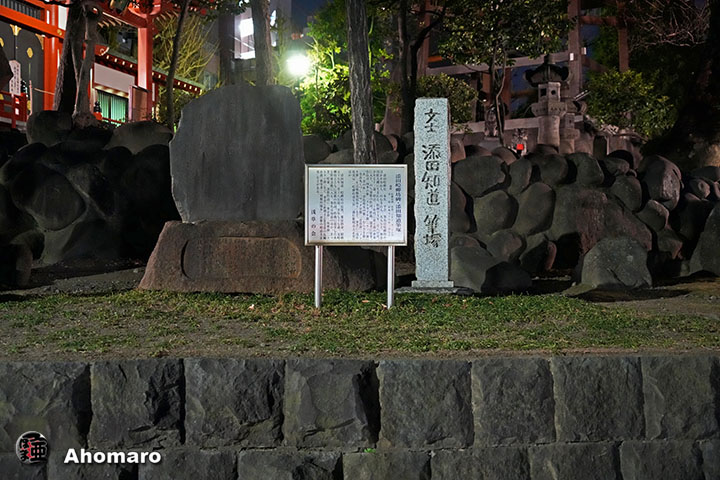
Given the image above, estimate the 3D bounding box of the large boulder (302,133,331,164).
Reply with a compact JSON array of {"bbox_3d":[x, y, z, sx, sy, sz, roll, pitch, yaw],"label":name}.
[{"bbox_3d":[-0.588,-1.121,10.900,0.468,0.372,0.450,0,0,0],"label":"large boulder"}]

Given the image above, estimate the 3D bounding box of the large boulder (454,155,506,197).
[{"bbox_3d":[1.452,-0.777,10.600,0.626,0.506,0.500,0,0,0],"label":"large boulder"}]

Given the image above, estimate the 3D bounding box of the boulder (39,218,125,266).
[{"bbox_3d":[-3.469,0.019,11.000,1.000,0.575,0.700,0,0,0],"label":"boulder"}]

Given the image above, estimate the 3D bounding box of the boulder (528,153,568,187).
[{"bbox_3d":[2.314,-0.865,10.800,0.491,0.417,0.450,0,0,0],"label":"boulder"}]

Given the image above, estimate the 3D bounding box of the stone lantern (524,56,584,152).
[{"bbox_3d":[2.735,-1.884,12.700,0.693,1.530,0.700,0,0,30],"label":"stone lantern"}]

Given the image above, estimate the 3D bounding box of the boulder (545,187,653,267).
[{"bbox_3d":[2.761,-0.155,10.100,1.194,0.964,0.850,0,0,0],"label":"boulder"}]

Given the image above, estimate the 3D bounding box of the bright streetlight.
[{"bbox_3d":[-1.328,-3.768,19.000,0.518,0.561,0.450,0,0,0],"label":"bright streetlight"}]

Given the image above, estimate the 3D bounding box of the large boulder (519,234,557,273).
[{"bbox_3d":[2.017,0.153,10.000,0.432,0.432,0.420,0,0,0],"label":"large boulder"}]

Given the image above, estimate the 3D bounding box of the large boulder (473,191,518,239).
[{"bbox_3d":[1.571,-0.290,10.200,0.533,0.568,0.500,0,0,0],"label":"large boulder"}]

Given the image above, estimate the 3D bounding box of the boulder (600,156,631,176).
[{"bbox_3d":[3.200,-0.919,11.000,0.363,0.250,0.340,0,0,0],"label":"boulder"}]

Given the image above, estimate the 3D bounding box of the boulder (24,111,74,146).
[{"bbox_3d":[-4.177,-1.495,11.800,0.644,0.483,0.550,0,0,0],"label":"boulder"}]

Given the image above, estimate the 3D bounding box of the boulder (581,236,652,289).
[{"bbox_3d":[2.653,0.233,9.100,0.745,0.538,0.600,0,0,0],"label":"boulder"}]

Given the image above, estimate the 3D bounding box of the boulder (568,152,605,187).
[{"bbox_3d":[2.780,-0.865,10.800,0.442,0.417,0.420,0,0,0],"label":"boulder"}]

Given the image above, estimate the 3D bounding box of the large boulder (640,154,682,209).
[{"bbox_3d":[3.586,-0.686,10.500,0.525,0.668,0.550,0,0,0],"label":"large boulder"}]

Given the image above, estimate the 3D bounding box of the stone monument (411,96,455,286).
[{"bbox_3d":[0.712,-0.445,8.600,0.410,1.850,0.380,0,0,5],"label":"stone monument"}]

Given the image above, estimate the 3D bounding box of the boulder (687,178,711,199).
[{"bbox_3d":[4.347,-0.661,11.300,0.308,0.257,0.280,0,0,0],"label":"boulder"}]

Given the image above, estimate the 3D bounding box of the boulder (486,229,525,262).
[{"bbox_3d":[1.637,0.062,9.900,0.428,0.383,0.420,0,0,0],"label":"boulder"}]

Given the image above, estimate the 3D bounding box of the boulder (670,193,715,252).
[{"bbox_3d":[4.043,-0.225,10.700,0.535,0.705,0.450,0,0,0],"label":"boulder"}]

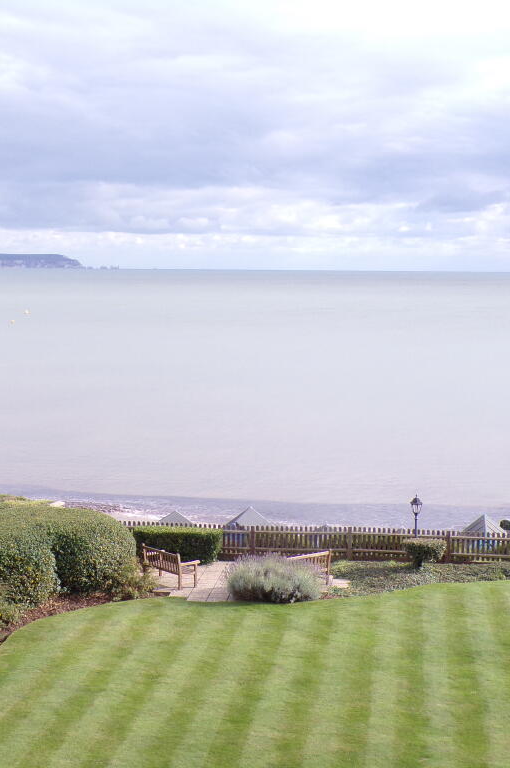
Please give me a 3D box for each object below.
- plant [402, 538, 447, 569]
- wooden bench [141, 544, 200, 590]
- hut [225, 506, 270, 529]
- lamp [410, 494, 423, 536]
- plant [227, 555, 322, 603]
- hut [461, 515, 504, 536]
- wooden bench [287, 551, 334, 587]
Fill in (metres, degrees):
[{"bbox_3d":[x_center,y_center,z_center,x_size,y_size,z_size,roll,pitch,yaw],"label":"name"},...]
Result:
[{"bbox_3d":[4.440,4.460,32.551,1.150,0.740,0.950,0,5,0],"label":"plant"},{"bbox_3d":[-2.099,4.488,30.931,0.620,0.900,1.550,-4,7,-39],"label":"wooden bench"},{"bbox_3d":[-0.435,6.297,47.811,2.350,2.600,3.000,1,5,9],"label":"hut"},{"bbox_3d":[4.321,3.857,33.298,0.310,1.800,0.310,0,5,0],"label":"lamp"},{"bbox_3d":[0.463,4.597,29.503,2.200,0.980,1.400,0,5,0],"label":"plant"},{"bbox_3d":[8.635,6.492,46.569,2.350,2.600,3.100,1,5,9],"label":"hut"},{"bbox_3d":[1.050,4.557,30.403,1.550,0.900,0.620,-3,6,-35],"label":"wooden bench"}]

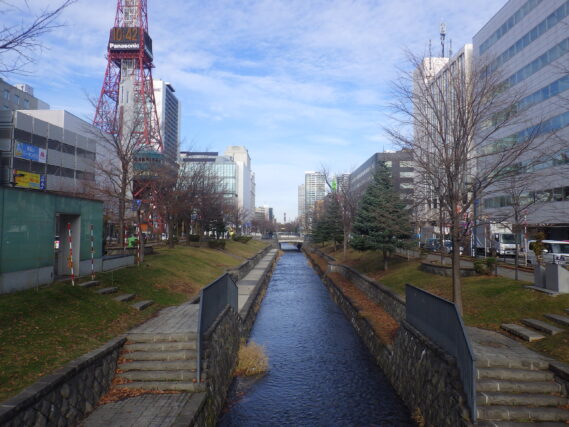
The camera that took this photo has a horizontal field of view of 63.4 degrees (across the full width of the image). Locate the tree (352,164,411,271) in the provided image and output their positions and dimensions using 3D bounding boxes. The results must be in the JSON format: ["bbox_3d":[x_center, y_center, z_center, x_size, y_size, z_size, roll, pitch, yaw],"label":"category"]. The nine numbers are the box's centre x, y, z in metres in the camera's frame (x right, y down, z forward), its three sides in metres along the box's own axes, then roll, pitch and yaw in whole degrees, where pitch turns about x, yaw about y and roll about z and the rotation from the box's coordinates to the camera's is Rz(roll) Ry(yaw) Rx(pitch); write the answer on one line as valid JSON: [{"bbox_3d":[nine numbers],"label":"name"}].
[{"bbox_3d":[5.947,0.141,28.514,3.720,6.630,3.720,0,-2,0],"label":"tree"}]

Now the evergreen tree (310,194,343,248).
[{"bbox_3d":[5.201,1.045,57.000,3.960,6.810,3.960,0,-2,0],"label":"evergreen tree"}]

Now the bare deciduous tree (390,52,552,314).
[{"bbox_3d":[5.453,-0.931,13.644,4.860,7.910,4.860,0,-2,0],"label":"bare deciduous tree"}]

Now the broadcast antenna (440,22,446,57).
[{"bbox_3d":[37.157,-40.552,107.570,1.400,8.300,1.400,0,-2,0],"label":"broadcast antenna"}]

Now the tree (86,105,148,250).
[{"bbox_3d":[-14.104,-3.226,38.645,5.040,12.300,5.040,0,-2,0],"label":"tree"}]

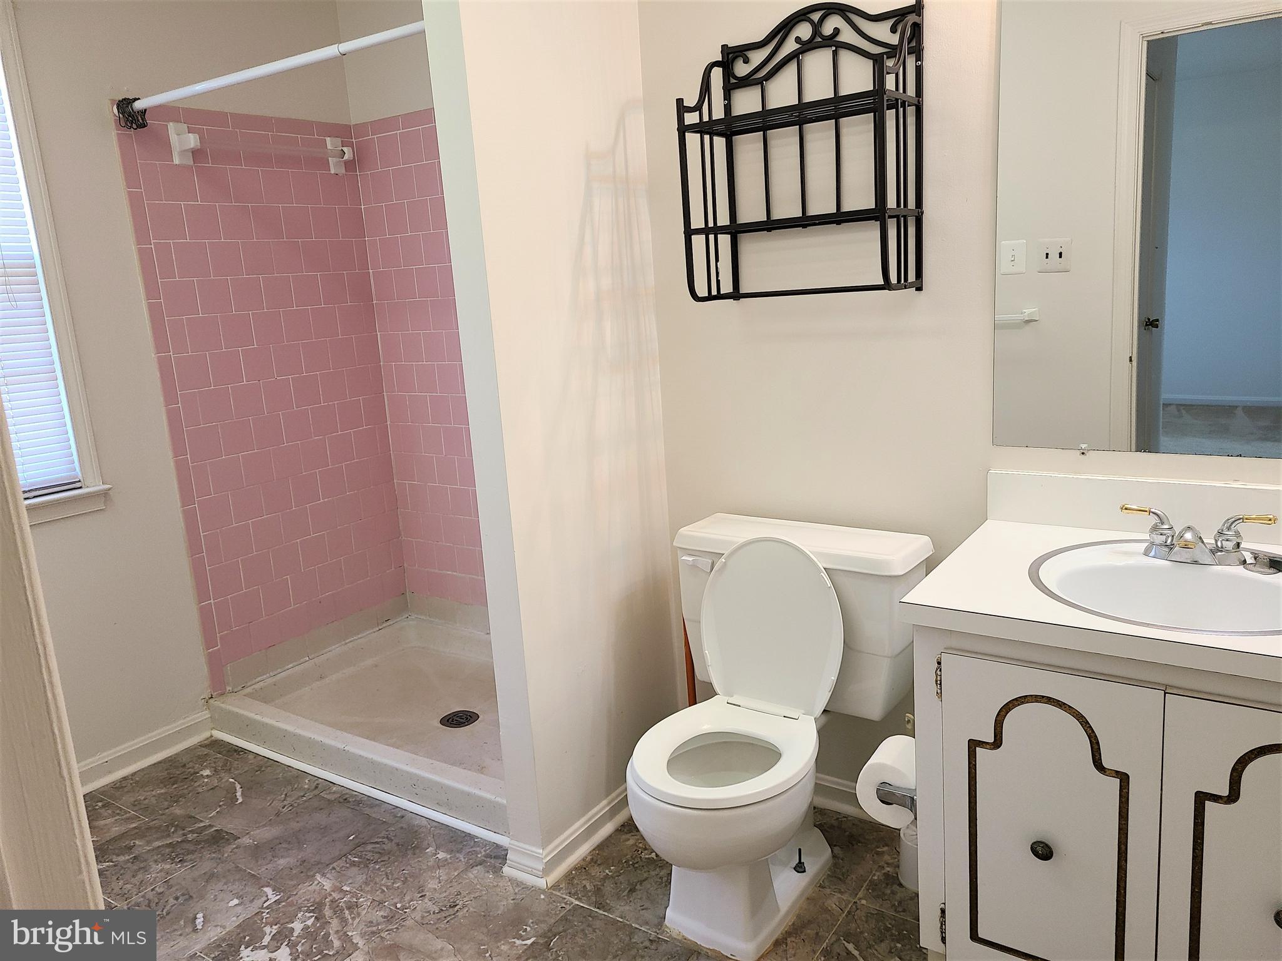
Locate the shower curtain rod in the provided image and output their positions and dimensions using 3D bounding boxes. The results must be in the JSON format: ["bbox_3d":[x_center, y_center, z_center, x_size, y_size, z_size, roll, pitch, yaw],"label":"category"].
[{"bbox_3d":[-0.886,-0.961,2.255,1.297,0.048,0.045,4,15,34],"label":"shower curtain rod"}]

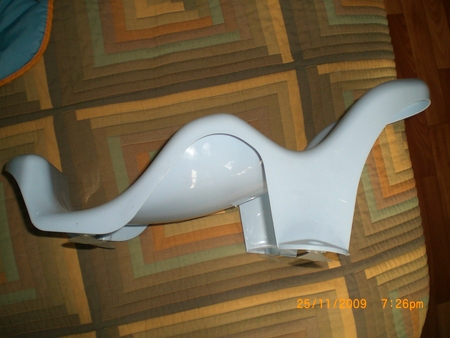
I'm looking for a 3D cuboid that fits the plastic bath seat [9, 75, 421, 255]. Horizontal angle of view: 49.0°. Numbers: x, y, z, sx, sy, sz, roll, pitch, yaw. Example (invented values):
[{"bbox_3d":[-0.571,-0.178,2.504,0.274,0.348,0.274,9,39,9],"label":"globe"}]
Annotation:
[{"bbox_3d":[-0.006,-0.004,0.817,0.606,0.259,0.280,5,79,-5],"label":"plastic bath seat"}]

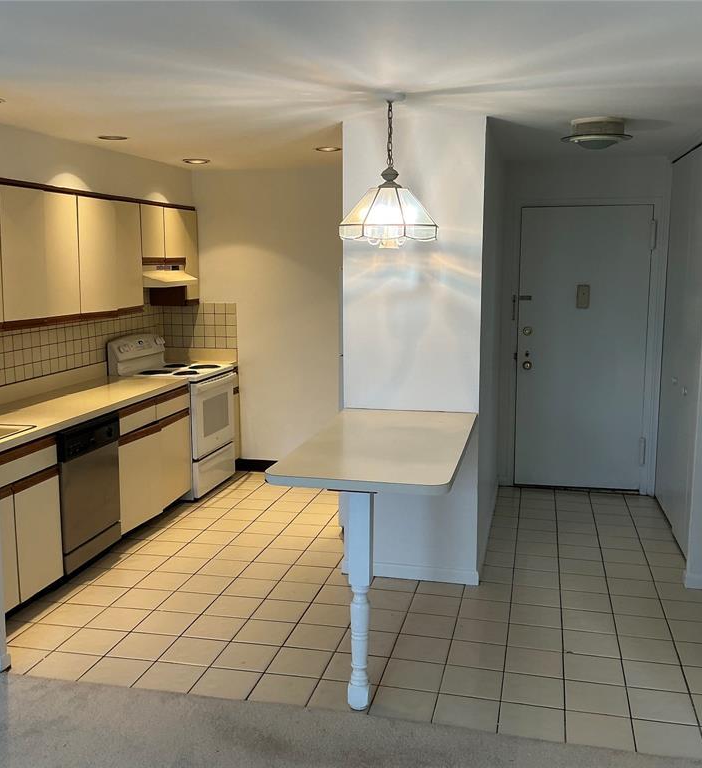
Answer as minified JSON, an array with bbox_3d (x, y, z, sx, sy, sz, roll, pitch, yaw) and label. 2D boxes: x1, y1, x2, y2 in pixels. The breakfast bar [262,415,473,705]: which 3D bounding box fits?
[{"bbox_3d":[0.162,0.695,3.728,0.728,0.912,1.459,2,8,13],"label":"breakfast bar"}]

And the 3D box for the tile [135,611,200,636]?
[{"bbox_3d":[-0.897,1.173,4.042,0.243,0.010,0.243,2,8,13],"label":"tile"}]

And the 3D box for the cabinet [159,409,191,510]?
[{"bbox_3d":[-1.507,0.511,5.868,0.590,0.608,0.459,2,8,13],"label":"cabinet"}]

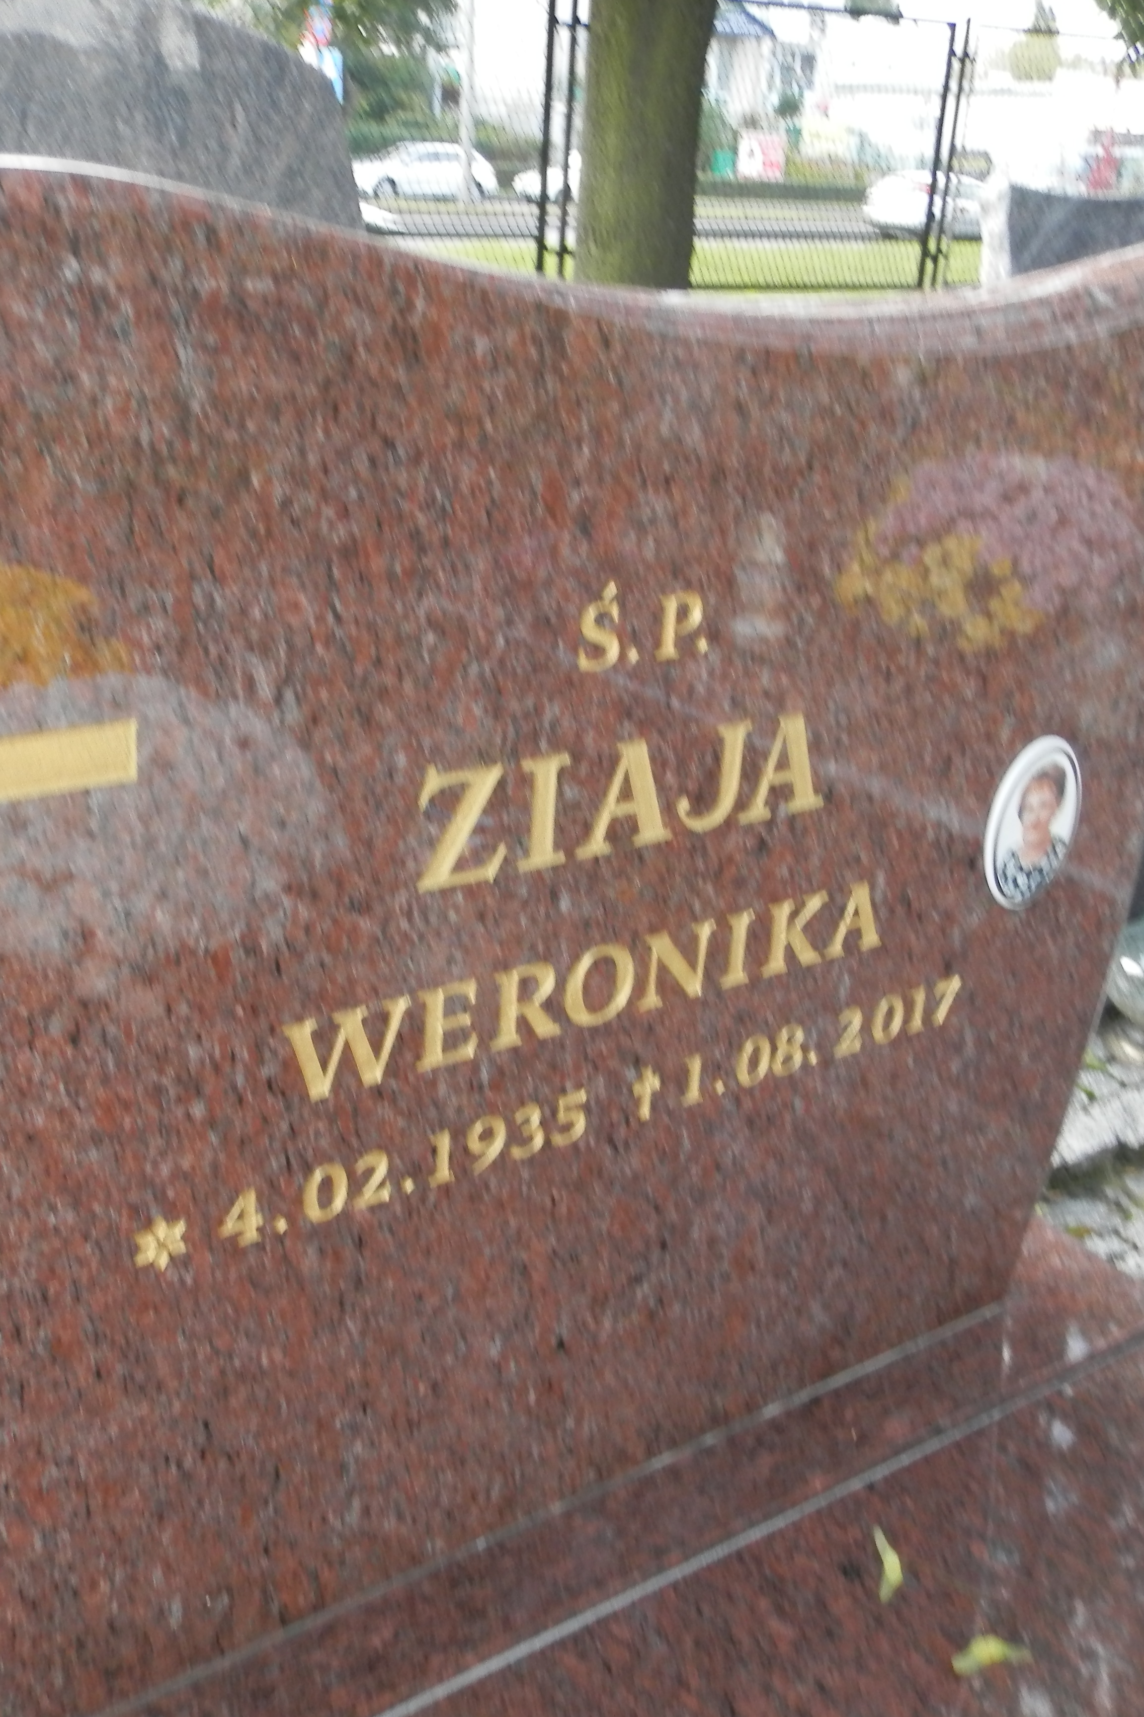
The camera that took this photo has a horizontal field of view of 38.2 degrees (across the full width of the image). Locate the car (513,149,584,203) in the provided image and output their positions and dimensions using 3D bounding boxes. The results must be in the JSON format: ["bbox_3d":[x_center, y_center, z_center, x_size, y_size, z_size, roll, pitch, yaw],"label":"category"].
[{"bbox_3d":[0.530,-19.221,46.696,4.250,1.470,1.750,-8,25,-25],"label":"car"}]

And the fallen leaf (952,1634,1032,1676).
[{"bbox_3d":[0.243,0.463,0.963,0.048,0.010,0.024,-3,24,-15],"label":"fallen leaf"}]

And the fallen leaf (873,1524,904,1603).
[{"bbox_3d":[0.196,0.436,1.021,0.016,0.010,0.058,5,23,4],"label":"fallen leaf"}]

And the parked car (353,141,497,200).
[{"bbox_3d":[-4.176,-18.528,44.626,4.250,1.460,1.750,-8,25,-25],"label":"parked car"}]

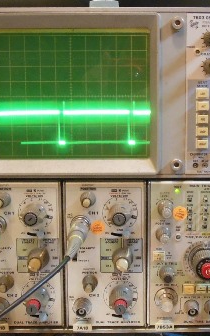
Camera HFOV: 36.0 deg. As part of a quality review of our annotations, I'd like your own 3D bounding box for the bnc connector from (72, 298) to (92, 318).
[{"bbox_3d":[-0.020,0.121,0.274,0.016,0.016,0.011,0,6,1],"label":"bnc connector"}]

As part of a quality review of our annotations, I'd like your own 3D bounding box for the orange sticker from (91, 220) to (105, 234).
[{"bbox_3d":[-0.006,0.050,0.271,0.012,0.012,0.001,0,4,0],"label":"orange sticker"}]

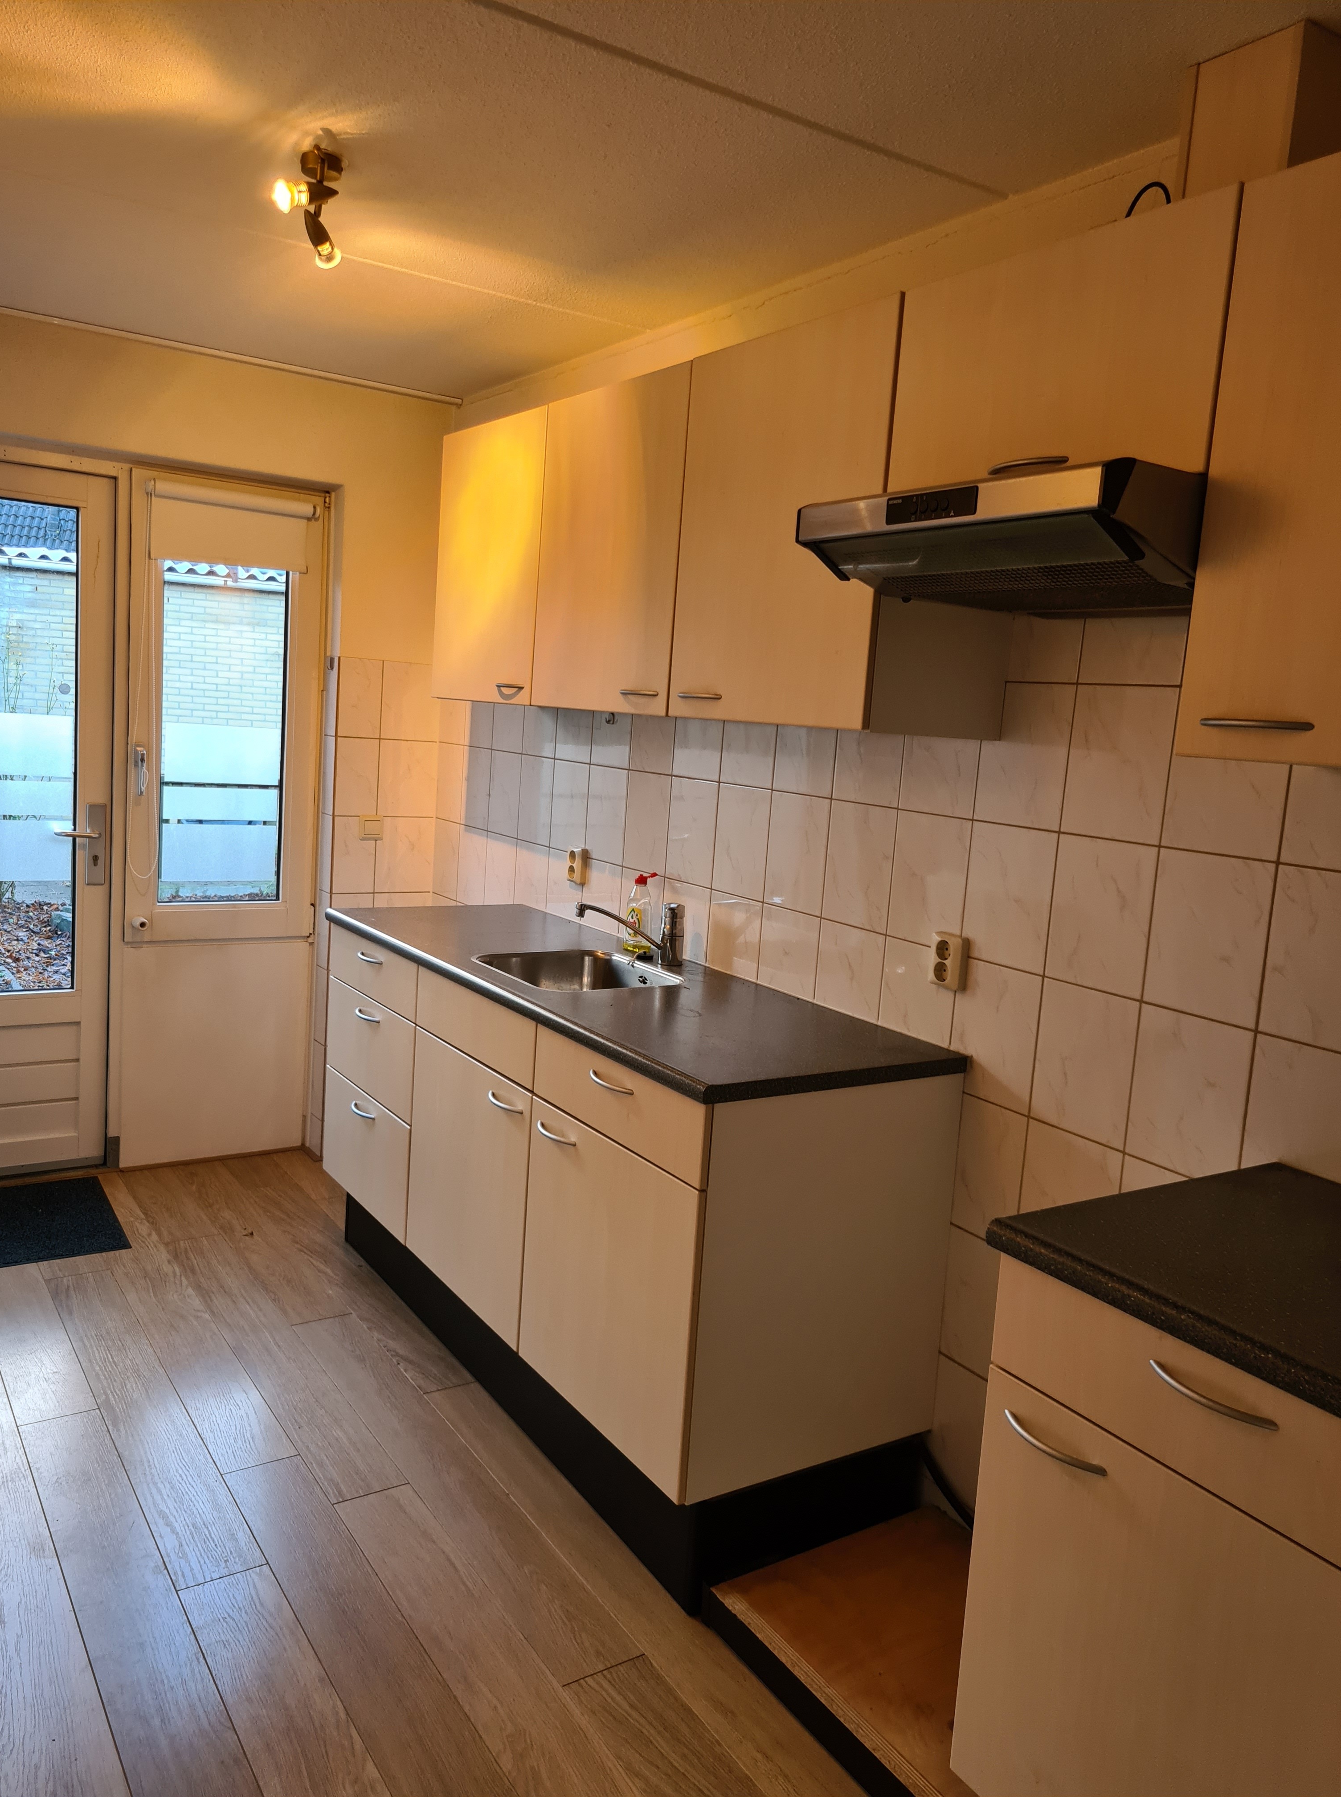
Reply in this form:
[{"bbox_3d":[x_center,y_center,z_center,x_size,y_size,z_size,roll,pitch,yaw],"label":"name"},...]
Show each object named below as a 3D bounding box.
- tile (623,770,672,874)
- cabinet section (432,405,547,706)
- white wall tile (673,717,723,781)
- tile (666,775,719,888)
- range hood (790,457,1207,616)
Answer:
[{"bbox_3d":[-0.054,-0.189,3.361,0.009,0.247,0.198,-1,10,-33],"label":"tile"},{"bbox_3d":[-0.332,-0.849,3.507,0.328,0.688,0.599,-1,9,-33],"label":"cabinet section"},{"bbox_3d":[0.072,-0.403,3.161,0.009,0.247,0.198,-1,10,-33],"label":"white wall tile"},{"bbox_3d":[0.055,-0.159,3.218,0.010,0.247,0.200,-1,10,-33],"label":"tile"},{"bbox_3d":[0.558,-0.505,1.967,0.503,0.139,0.597,-1,10,-33],"label":"range hood"}]

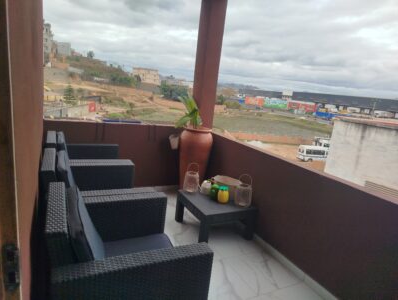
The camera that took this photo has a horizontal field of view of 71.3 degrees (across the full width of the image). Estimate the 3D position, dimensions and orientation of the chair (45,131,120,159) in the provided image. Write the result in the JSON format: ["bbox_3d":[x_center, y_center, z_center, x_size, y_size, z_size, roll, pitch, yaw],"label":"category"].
[{"bbox_3d":[-1.132,0.255,2.808,0.699,0.790,0.745,0,15,-27],"label":"chair"}]

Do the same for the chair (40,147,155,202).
[{"bbox_3d":[-0.809,0.438,2.167,0.699,0.790,0.745,0,14,-26],"label":"chair"}]

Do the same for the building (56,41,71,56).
[{"bbox_3d":[-49.918,-37.346,102.535,6.300,6.000,6.300,0,14,-26],"label":"building"}]

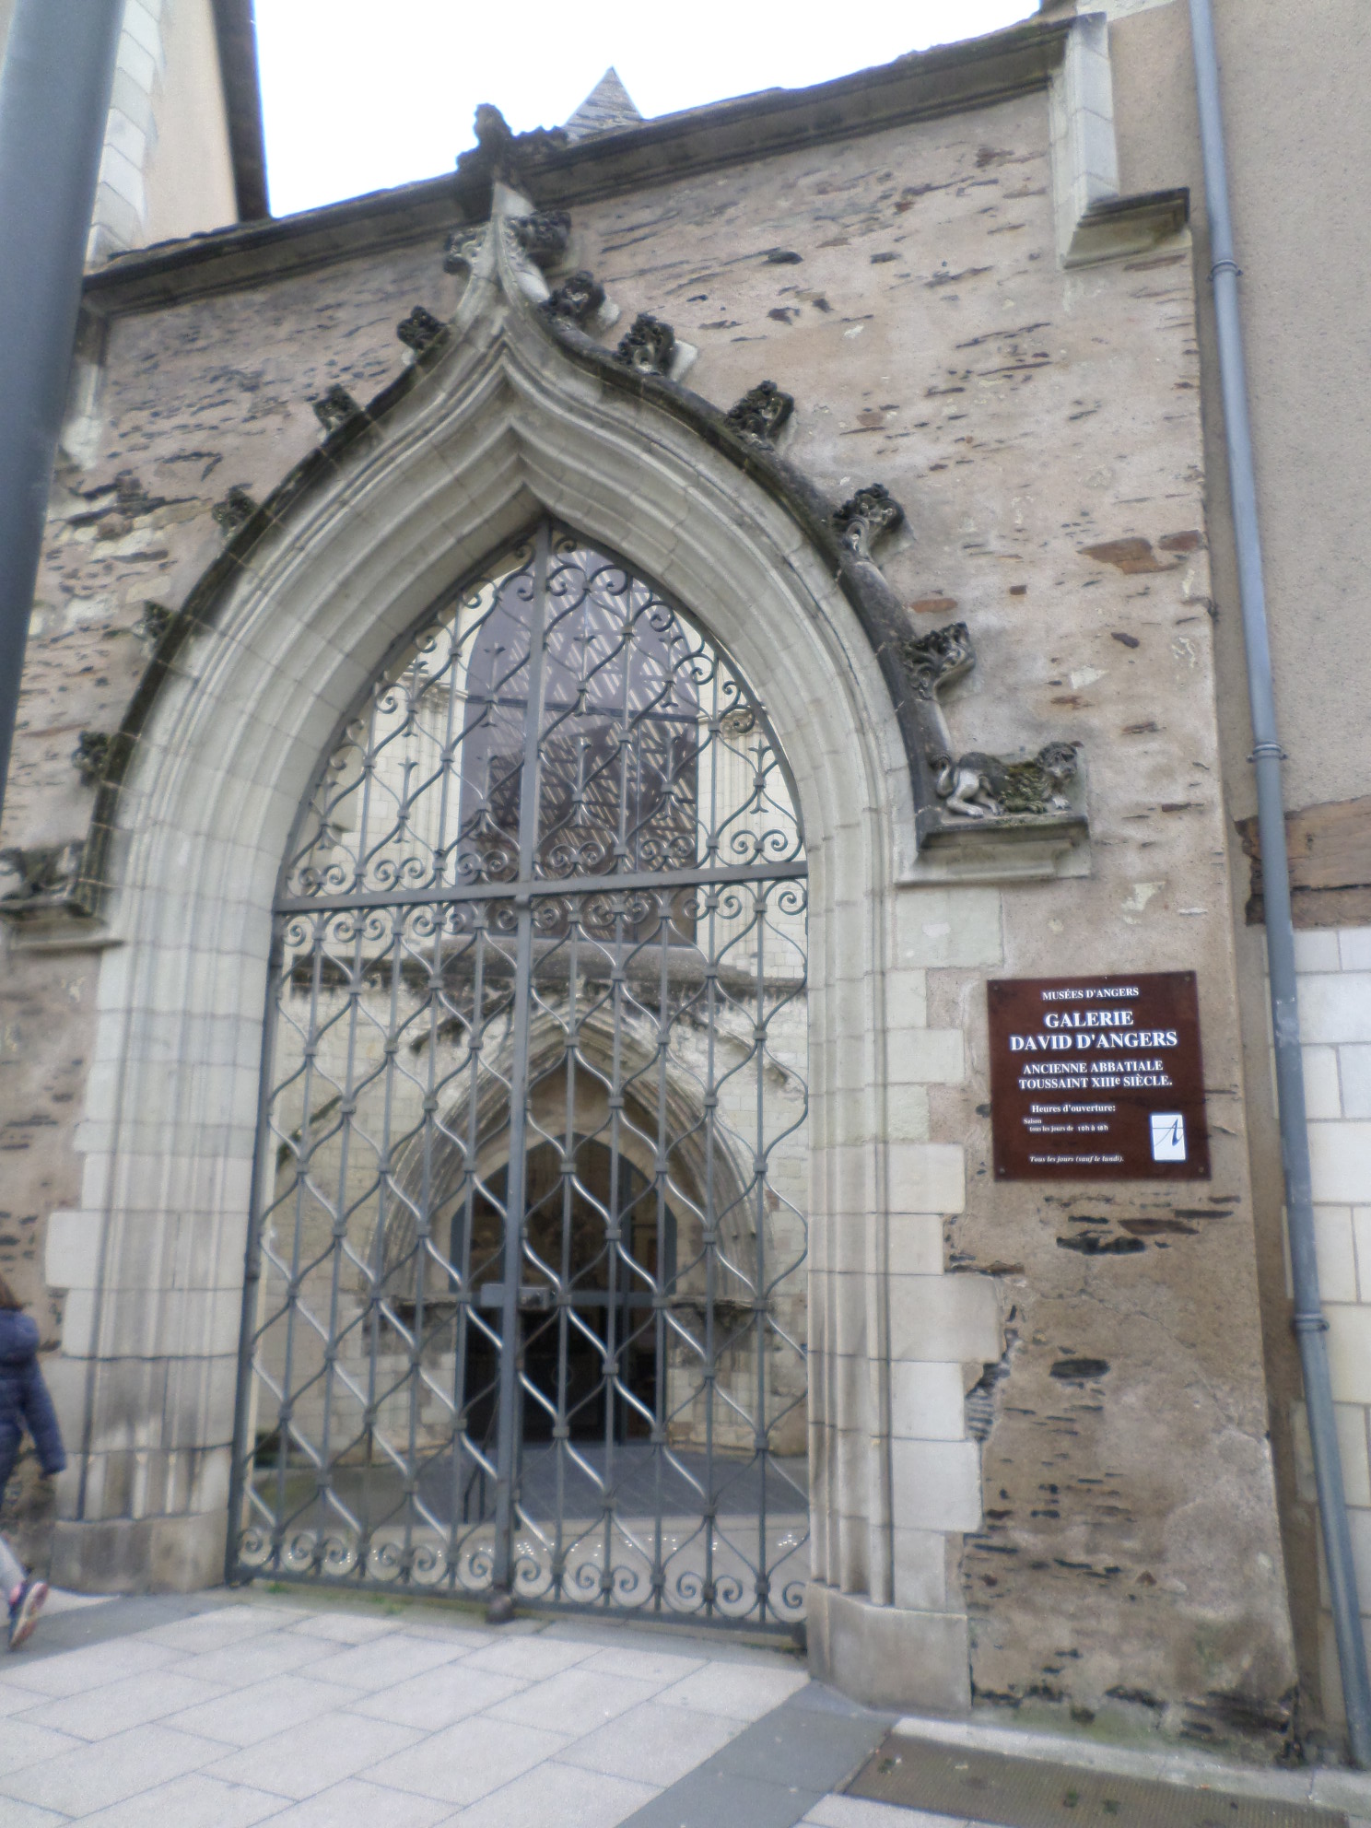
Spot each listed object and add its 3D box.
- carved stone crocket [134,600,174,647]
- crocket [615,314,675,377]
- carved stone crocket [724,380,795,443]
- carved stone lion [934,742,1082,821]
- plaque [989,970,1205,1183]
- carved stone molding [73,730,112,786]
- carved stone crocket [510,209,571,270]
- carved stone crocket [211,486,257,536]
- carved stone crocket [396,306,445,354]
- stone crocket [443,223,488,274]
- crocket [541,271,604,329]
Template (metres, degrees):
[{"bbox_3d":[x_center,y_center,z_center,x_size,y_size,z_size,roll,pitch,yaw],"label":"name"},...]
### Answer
[{"bbox_3d":[-2.393,-1.314,5.978,0.169,0.197,0.160,-3,-12,18],"label":"carved stone crocket"},{"bbox_3d":[-0.168,-2.344,5.432,0.235,0.216,0.179,-3,-12,18],"label":"crocket"},{"bbox_3d":[0.292,-1.977,5.201,0.244,0.207,0.179,-3,-12,18],"label":"carved stone crocket"},{"bbox_3d":[1.129,-0.462,4.624,0.485,0.230,0.200,-3,-12,16],"label":"carved stone lion"},{"bbox_3d":[1.374,0.549,4.430,0.675,0.680,0.025,-3,-12,18],"label":"plaque"},{"bbox_3d":[-2.656,-0.705,5.936,0.169,0.226,0.160,-3,-12,18],"label":"carved stone molding"},{"bbox_3d":[-0.624,-2.912,5.704,0.244,0.216,0.188,-3,-12,18],"label":"carved stone crocket"},{"bbox_3d":[-2.025,-1.821,5.962,0.197,0.197,0.169,-3,-12,18],"label":"carved stone crocket"},{"bbox_3d":[-1.169,-2.577,5.826,0.197,0.188,0.169,-3,-12,18],"label":"carved stone crocket"},{"bbox_3d":[-0.959,-2.901,5.763,0.200,0.190,0.180,-3,-12,16],"label":"stone crocket"},{"bbox_3d":[-0.469,-2.576,5.534,0.232,0.190,0.200,-3,-12,16],"label":"crocket"}]

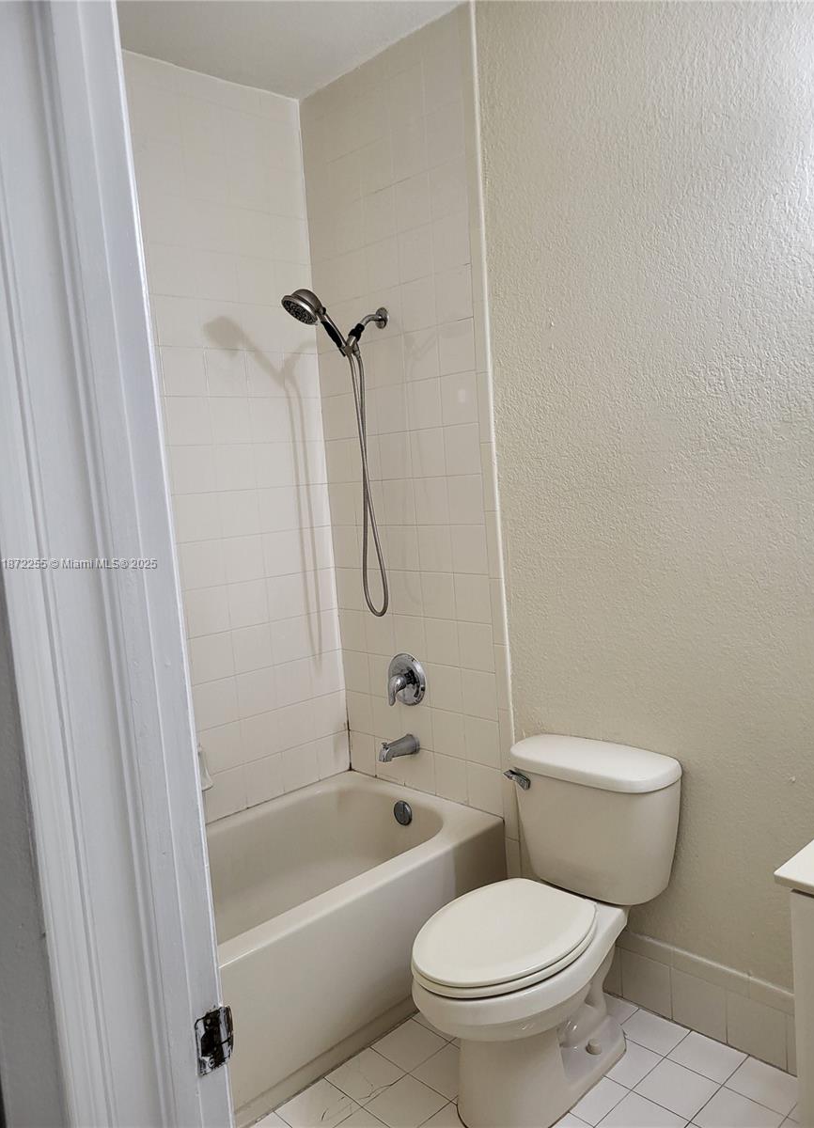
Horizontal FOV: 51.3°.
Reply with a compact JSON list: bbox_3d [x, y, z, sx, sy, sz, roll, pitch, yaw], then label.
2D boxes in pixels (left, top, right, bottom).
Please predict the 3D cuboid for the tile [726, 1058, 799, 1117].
[{"bbox_3d":[0.854,1.242,2.008,0.134,0.010,0.150,-10,8,-43],"label":"tile"}]

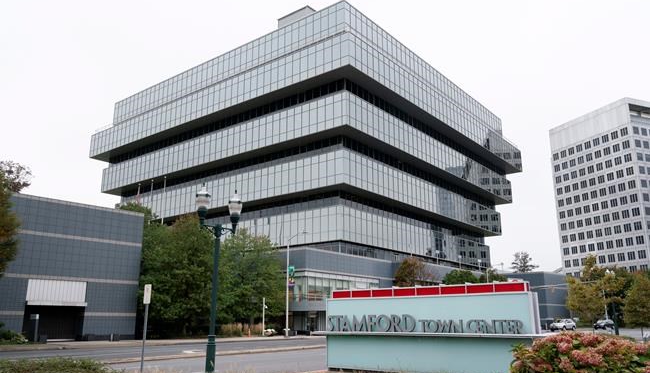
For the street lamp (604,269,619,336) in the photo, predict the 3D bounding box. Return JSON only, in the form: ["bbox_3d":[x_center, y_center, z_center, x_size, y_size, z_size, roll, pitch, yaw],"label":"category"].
[{"bbox_3d":[24.906,9.984,45.255,1.400,5.820,0.450,12,-18,-39],"label":"street lamp"}]

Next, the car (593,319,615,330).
[{"bbox_3d":[44.198,21.870,82.707,4.700,1.480,1.820,12,-18,-39],"label":"car"}]

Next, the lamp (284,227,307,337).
[{"bbox_3d":[-2.313,8.051,43.750,2.500,8.850,0.450,-13,-20,43],"label":"lamp"}]

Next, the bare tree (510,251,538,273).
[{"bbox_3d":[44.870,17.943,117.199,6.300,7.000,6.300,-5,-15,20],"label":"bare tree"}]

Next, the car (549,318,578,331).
[{"bbox_3d":[34.347,19.977,75.440,4.550,1.620,1.850,12,-18,-39],"label":"car"}]

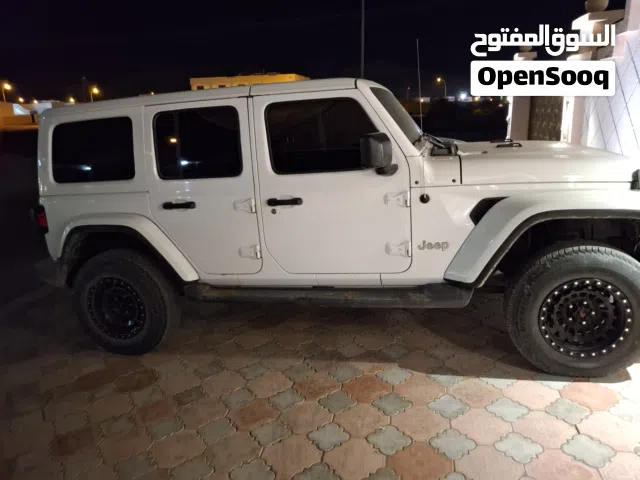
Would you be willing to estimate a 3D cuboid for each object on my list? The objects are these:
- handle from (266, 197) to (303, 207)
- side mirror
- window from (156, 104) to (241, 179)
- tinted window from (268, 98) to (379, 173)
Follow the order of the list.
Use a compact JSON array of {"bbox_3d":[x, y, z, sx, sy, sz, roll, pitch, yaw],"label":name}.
[{"bbox_3d":[-0.226,-0.242,2.913,0.228,0.050,0.055,-1,14,14],"label":"handle"},{"bbox_3d":[0.328,-0.480,2.594,0.185,0.240,0.240,-1,14,14],"label":"side mirror"},{"bbox_3d":[-0.803,-0.637,3.043,0.605,0.455,0.040,-1,4,14],"label":"window"},{"bbox_3d":[0.005,-0.643,2.839,0.670,0.455,0.040,-1,4,14],"label":"tinted window"}]

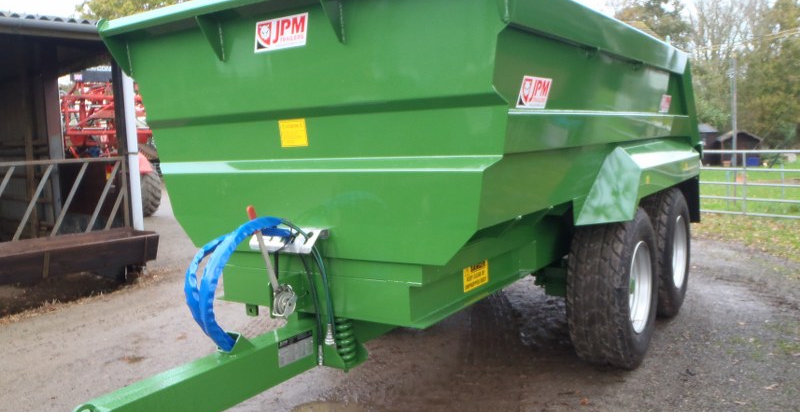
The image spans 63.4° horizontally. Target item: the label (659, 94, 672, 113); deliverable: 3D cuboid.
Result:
[{"bbox_3d":[1.957,-0.750,4.764,0.010,0.127,0.325,13,13,32],"label":"label"}]

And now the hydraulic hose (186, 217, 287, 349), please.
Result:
[{"bbox_3d":[-0.651,0.329,2.748,0.240,0.540,0.570,1,7,33],"label":"hydraulic hose"}]

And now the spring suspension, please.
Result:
[{"bbox_3d":[-0.258,0.622,3.028,0.105,0.235,0.105,-2,6,0],"label":"spring suspension"}]

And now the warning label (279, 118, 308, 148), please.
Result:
[{"bbox_3d":[-0.486,-0.330,2.950,0.164,0.123,0.010,1,12,33],"label":"warning label"}]

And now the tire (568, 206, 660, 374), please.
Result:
[{"bbox_3d":[1.432,0.525,4.295,0.365,1.068,1.068,1,7,33],"label":"tire"}]

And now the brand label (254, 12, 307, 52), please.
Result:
[{"bbox_3d":[-0.514,-0.741,2.788,0.332,0.129,0.010,1,18,33],"label":"brand label"}]

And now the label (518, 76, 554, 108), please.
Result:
[{"bbox_3d":[0.557,-0.465,2.661,0.010,0.128,0.332,13,13,32],"label":"label"}]

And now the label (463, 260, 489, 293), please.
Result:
[{"bbox_3d":[0.383,0.350,3.230,0.010,0.124,0.266,1,7,33],"label":"label"}]

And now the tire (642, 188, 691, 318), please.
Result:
[{"bbox_3d":[2.157,0.380,5.387,0.365,1.068,1.068,1,7,33],"label":"tire"}]

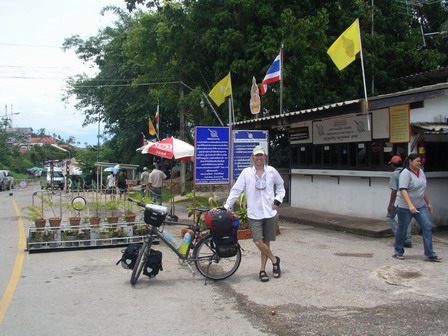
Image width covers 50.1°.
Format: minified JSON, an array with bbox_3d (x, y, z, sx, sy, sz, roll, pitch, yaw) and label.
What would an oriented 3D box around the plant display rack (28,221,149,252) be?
[{"bbox_3d":[-2.510,1.310,9.330,2.370,0.470,0.500,0,0,-24],"label":"plant display rack"}]

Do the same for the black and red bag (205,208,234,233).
[{"bbox_3d":[-0.065,0.745,6.660,0.350,0.340,0.420,0,0,-14],"label":"black and red bag"}]

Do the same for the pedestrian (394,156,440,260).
[{"bbox_3d":[3.030,0.615,7.500,0.600,1.670,0.500,0,0,28],"label":"pedestrian"}]

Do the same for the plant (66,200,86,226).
[{"bbox_3d":[-2.820,0.876,9.150,0.370,0.530,0.360,0,0,0],"label":"plant"}]

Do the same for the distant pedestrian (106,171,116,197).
[{"bbox_3d":[-5.920,0.900,25.200,0.500,1.600,0.360,0,1,-6],"label":"distant pedestrian"}]

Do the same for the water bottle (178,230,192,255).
[{"bbox_3d":[-0.502,0.987,6.330,0.092,0.315,0.092,18,2,-18],"label":"water bottle"}]

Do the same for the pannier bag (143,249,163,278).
[{"bbox_3d":[-0.956,1.290,6.430,0.200,0.330,0.250,10,0,-3],"label":"pannier bag"}]

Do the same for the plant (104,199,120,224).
[{"bbox_3d":[-2.196,0.868,9.420,0.320,0.530,0.320,0,0,0],"label":"plant"}]

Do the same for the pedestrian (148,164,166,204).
[{"bbox_3d":[-2.708,0.696,19.500,0.680,1.640,0.400,0,1,-9],"label":"pedestrian"}]

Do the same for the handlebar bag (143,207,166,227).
[{"bbox_3d":[-0.855,0.608,6.000,0.260,0.205,0.170,20,19,3],"label":"handlebar bag"}]

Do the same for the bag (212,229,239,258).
[{"bbox_3d":[0.009,0.988,6.300,0.310,0.370,0.180,0,7,-17],"label":"bag"}]

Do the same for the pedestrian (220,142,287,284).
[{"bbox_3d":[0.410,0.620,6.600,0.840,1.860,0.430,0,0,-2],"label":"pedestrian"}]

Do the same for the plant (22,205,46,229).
[{"bbox_3d":[-3.439,0.881,8.700,0.420,0.440,0.370,0,1,-28],"label":"plant"}]

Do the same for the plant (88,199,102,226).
[{"bbox_3d":[-2.469,0.855,9.200,0.270,0.540,0.270,0,1,-28],"label":"plant"}]

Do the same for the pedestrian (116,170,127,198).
[{"bbox_3d":[-5.351,0.846,25.000,0.500,1.620,0.360,0,1,-6],"label":"pedestrian"}]

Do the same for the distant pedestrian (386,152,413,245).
[{"bbox_3d":[3.300,0.630,9.000,0.470,1.710,0.450,0,0,23],"label":"distant pedestrian"}]

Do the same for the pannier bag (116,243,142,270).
[{"bbox_3d":[-1.192,1.149,6.150,0.165,0.290,0.250,20,19,3],"label":"pannier bag"}]

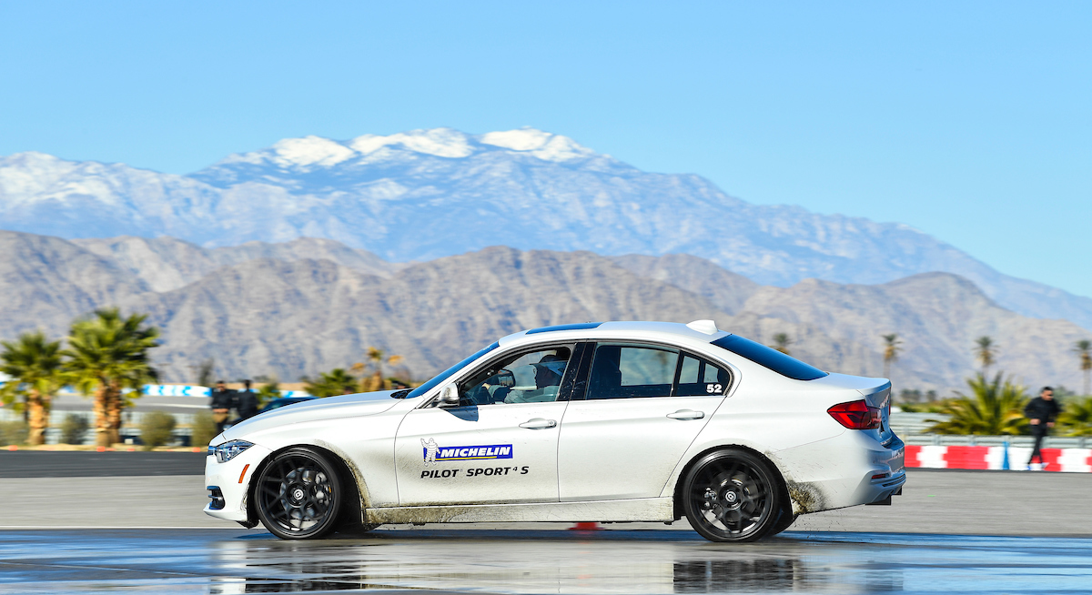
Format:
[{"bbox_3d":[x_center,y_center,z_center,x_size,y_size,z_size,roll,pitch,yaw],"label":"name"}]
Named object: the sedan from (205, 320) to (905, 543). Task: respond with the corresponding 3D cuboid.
[{"bbox_3d":[0.050,0.872,35.000,4.640,1.430,1.830,0,-1,8],"label":"sedan"}]

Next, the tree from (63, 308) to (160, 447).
[{"bbox_3d":[-12.116,2.258,148.000,2.750,3.900,2.700,0,-1,0],"label":"tree"}]

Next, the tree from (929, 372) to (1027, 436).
[{"bbox_3d":[10.331,2.863,127.000,2.500,2.150,2.400,0,-1,0],"label":"tree"}]

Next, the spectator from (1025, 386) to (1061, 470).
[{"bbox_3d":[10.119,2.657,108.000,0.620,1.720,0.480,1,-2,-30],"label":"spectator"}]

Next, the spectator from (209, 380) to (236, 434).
[{"bbox_3d":[-7.945,2.942,130.000,0.520,1.750,0.360,0,-1,-6],"label":"spectator"}]

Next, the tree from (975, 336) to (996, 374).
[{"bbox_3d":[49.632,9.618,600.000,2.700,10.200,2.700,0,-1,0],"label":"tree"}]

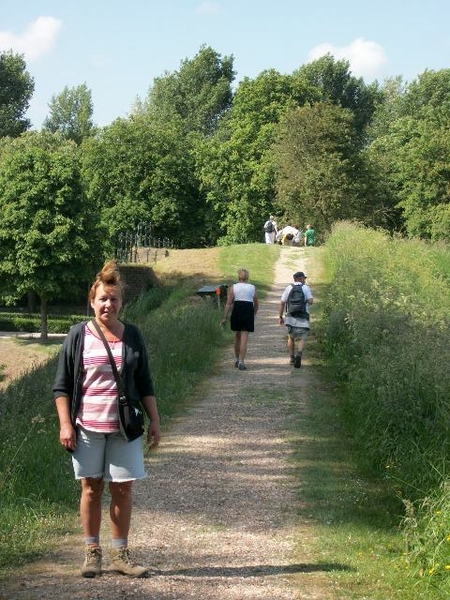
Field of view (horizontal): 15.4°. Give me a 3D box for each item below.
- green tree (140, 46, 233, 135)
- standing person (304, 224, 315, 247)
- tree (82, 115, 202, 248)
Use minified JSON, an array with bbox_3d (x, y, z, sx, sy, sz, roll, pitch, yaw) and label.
[{"bbox_3d":[-2.800,-9.900,125.000,8.000,18.500,7.800,0,1,0],"label":"green tree"},{"bbox_3d":[3.700,-2.440,73.000,0.520,1.700,0.360,0,1,-10],"label":"standing person"},{"bbox_3d":[-4.700,-5.600,95.000,7.200,10.000,7.000,0,1,0],"label":"tree"}]

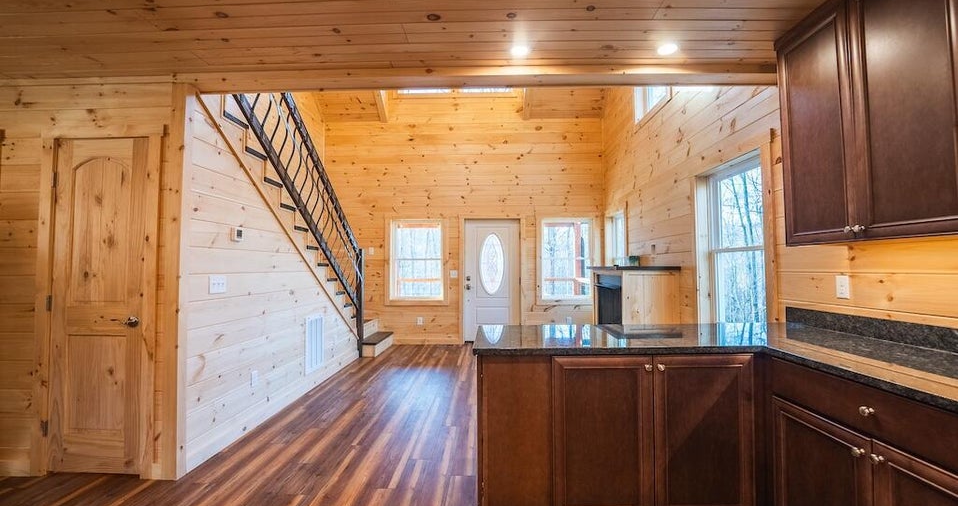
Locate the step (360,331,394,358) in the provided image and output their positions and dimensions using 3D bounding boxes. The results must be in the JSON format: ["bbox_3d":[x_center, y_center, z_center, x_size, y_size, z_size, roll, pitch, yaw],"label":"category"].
[{"bbox_3d":[-1.573,1.408,5.738,0.279,0.201,0.876,-1,-2,1],"label":"step"}]

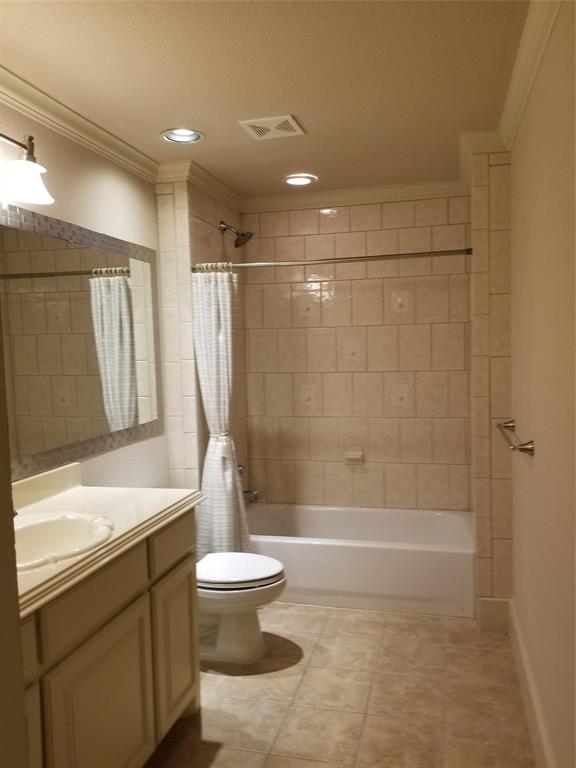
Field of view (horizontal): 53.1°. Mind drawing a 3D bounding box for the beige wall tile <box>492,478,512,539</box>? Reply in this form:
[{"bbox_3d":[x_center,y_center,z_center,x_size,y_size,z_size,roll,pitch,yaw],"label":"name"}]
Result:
[{"bbox_3d":[1.060,0.620,2.864,0.096,0.300,0.010,-1,4,15],"label":"beige wall tile"}]

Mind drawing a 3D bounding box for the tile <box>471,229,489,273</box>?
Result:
[{"bbox_3d":[0.929,-0.647,2.797,0.084,0.210,0.010,0,4,16],"label":"tile"}]

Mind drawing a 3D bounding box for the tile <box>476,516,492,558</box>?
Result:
[{"bbox_3d":[0.985,0.765,2.892,0.076,0.202,0.010,0,4,16],"label":"tile"}]

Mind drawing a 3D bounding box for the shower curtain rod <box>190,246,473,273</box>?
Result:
[{"bbox_3d":[0.198,-0.655,3.047,1.491,0.034,0.034,0,4,16],"label":"shower curtain rod"}]

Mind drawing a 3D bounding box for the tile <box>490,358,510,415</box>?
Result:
[{"bbox_3d":[1.038,0.016,2.827,0.102,0.301,0.013,0,4,15],"label":"tile"}]

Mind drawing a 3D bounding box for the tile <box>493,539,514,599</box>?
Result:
[{"bbox_3d":[1.068,0.920,2.883,0.096,0.295,0.010,-1,4,15],"label":"tile"}]

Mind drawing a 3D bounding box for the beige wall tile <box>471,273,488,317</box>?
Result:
[{"bbox_3d":[0.940,-0.443,2.816,0.075,0.201,0.013,0,4,15],"label":"beige wall tile"}]

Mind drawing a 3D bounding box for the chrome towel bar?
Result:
[{"bbox_3d":[0.924,0.212,2.359,0.071,0.055,0.705,0,4,16],"label":"chrome towel bar"}]

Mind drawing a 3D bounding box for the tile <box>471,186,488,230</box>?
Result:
[{"bbox_3d":[0.930,-0.849,2.787,0.074,0.201,0.013,0,4,15],"label":"tile"}]

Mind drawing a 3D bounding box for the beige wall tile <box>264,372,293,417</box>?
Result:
[{"bbox_3d":[-0.062,0.071,3.954,0.201,0.301,0.013,0,4,15],"label":"beige wall tile"}]

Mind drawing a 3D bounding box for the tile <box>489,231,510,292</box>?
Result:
[{"bbox_3d":[1.019,-0.586,2.777,0.102,0.304,0.010,0,4,16],"label":"tile"}]

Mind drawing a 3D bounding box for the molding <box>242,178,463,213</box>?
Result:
[{"bbox_3d":[0.388,-1.197,3.689,1.477,0.090,0.076,0,4,15],"label":"molding"}]

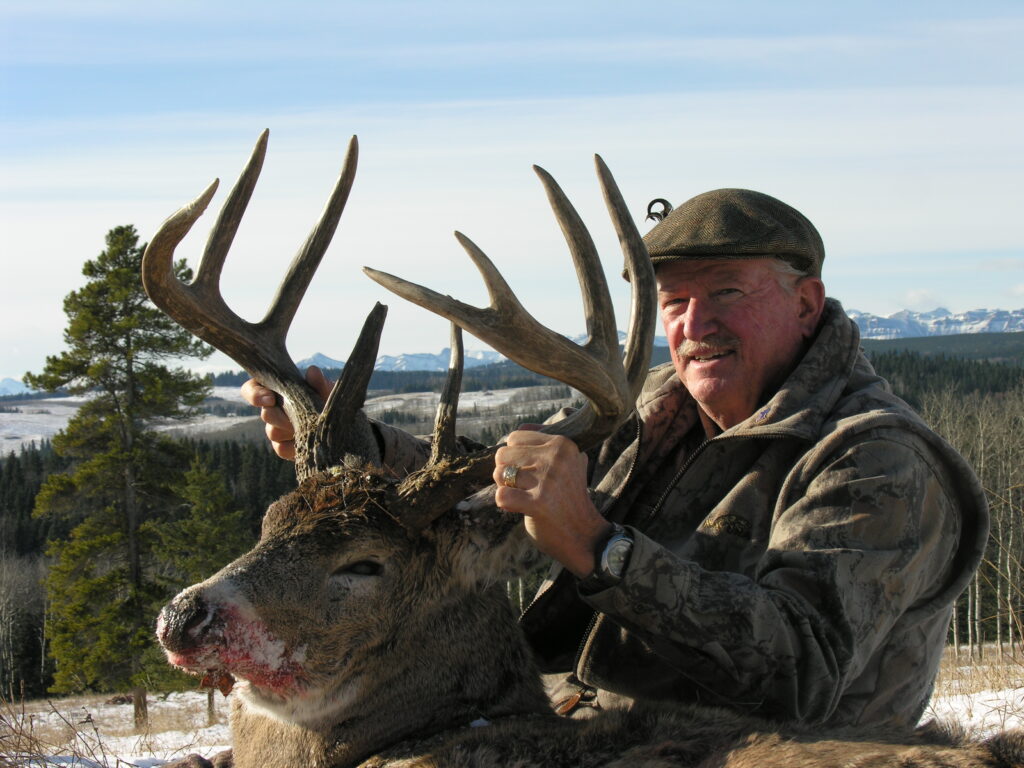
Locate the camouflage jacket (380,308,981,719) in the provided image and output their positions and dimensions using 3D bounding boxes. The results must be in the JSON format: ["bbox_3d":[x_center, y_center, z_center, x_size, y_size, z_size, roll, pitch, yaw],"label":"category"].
[{"bbox_3d":[0.175,0.165,2.500,0.600,0.530,0.600,0,0,39],"label":"camouflage jacket"}]

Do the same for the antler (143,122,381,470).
[{"bbox_3d":[-0.228,-0.077,2.200,0.250,0.340,0.260,0,0,39],"label":"antler"}]

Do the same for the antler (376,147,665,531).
[{"bbox_3d":[-0.015,-0.038,2.080,0.250,0.345,0.290,0,0,39],"label":"antler"}]

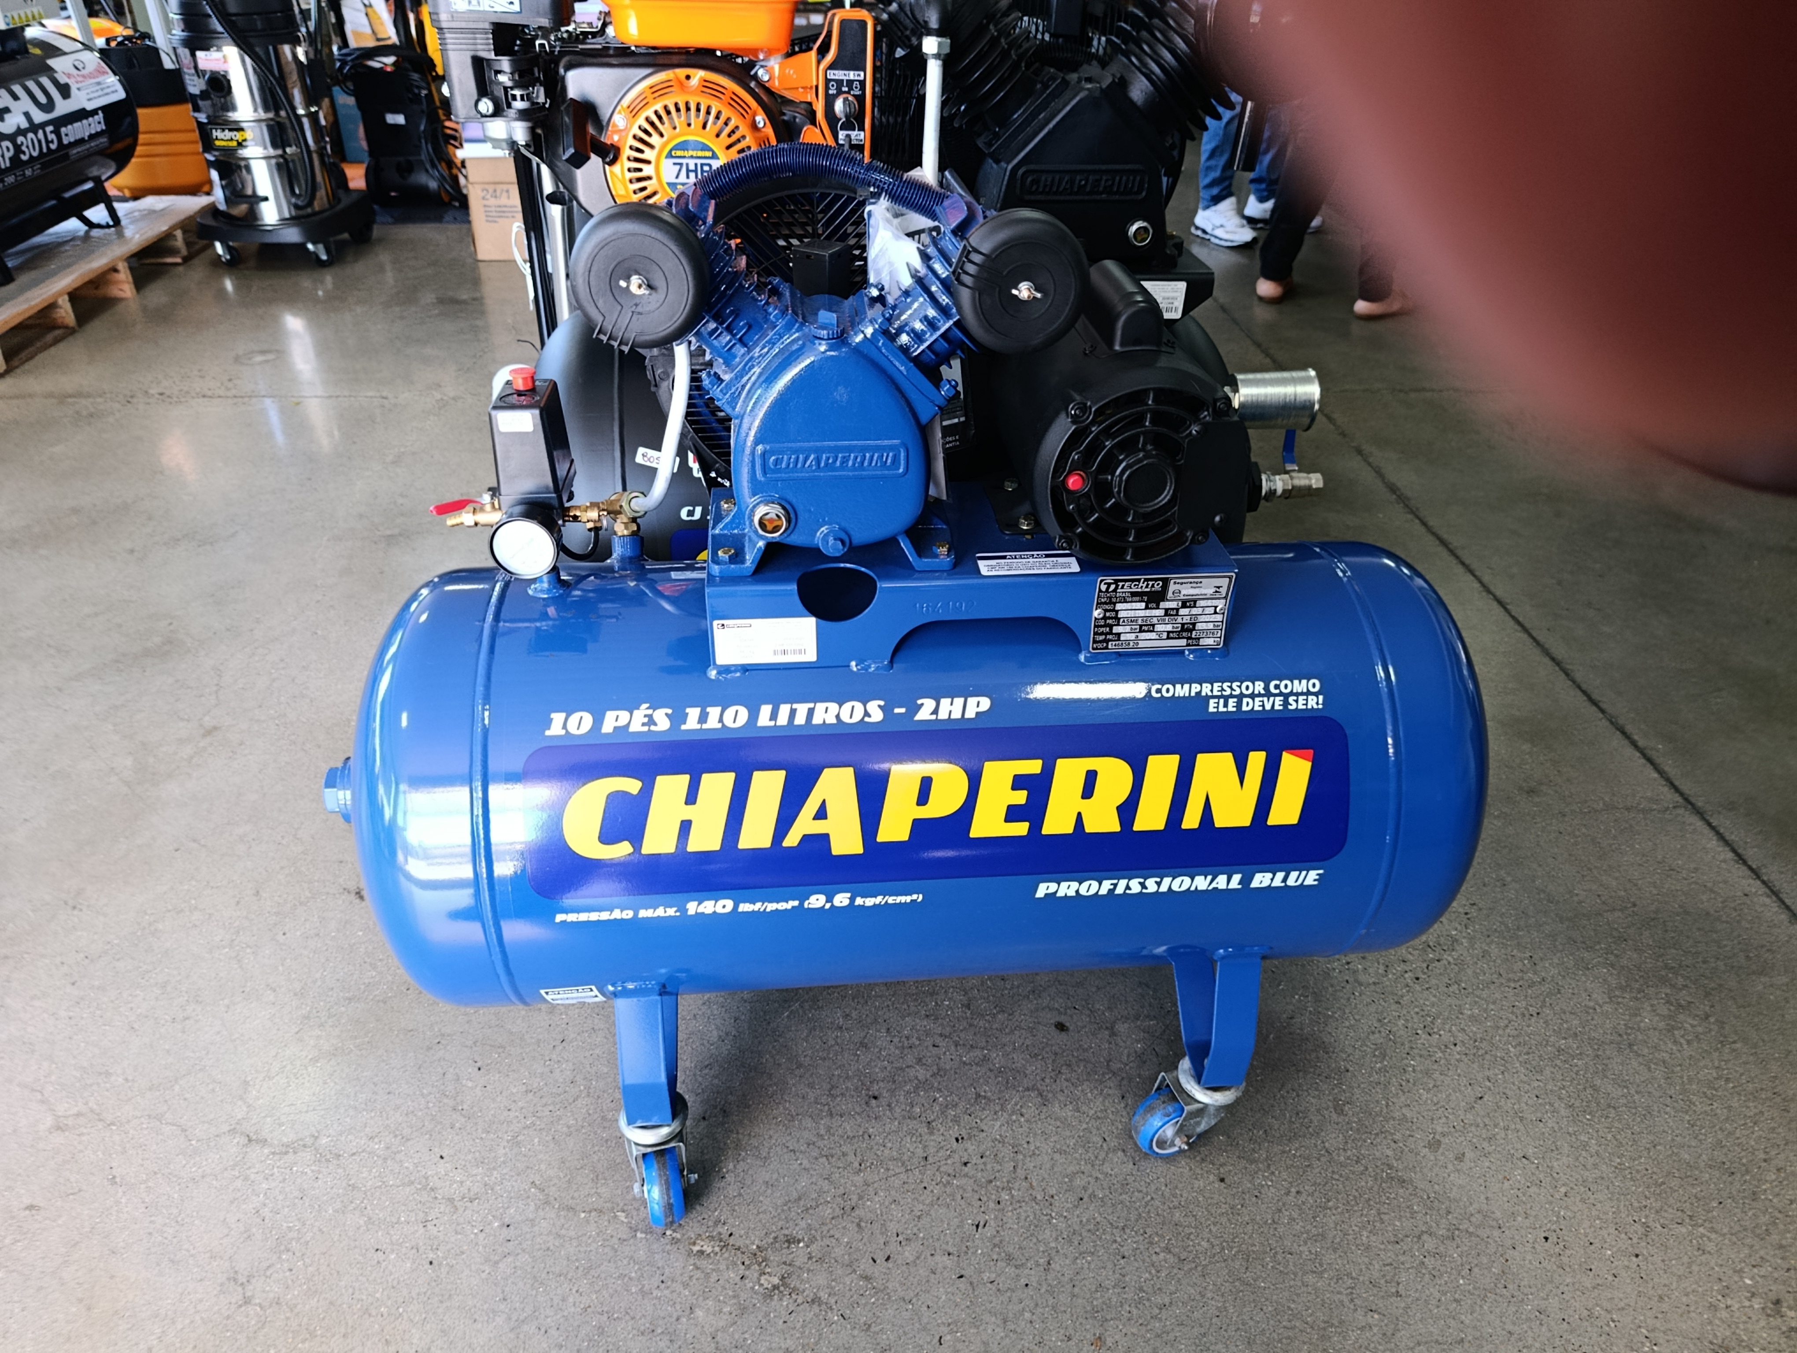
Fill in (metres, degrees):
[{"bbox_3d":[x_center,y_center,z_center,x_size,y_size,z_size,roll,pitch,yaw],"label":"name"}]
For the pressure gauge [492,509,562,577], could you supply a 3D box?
[{"bbox_3d":[-0.289,-0.100,0.929,0.053,0.053,0.032,-2,31,-4],"label":"pressure gauge"}]

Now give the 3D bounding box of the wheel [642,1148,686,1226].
[{"bbox_3d":[-0.220,0.480,1.127,0.030,0.073,0.073,-6,31,-11],"label":"wheel"}]

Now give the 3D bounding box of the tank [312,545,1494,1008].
[{"bbox_3d":[0.012,0.083,1.124,0.976,0.398,0.398,-2,31,-4],"label":"tank"}]

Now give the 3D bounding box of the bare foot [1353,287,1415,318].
[{"bbox_3d":[1.686,-1.310,4.143,0.240,0.085,0.090,-13,33,-21],"label":"bare foot"}]

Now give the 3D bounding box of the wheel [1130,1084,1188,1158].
[{"bbox_3d":[0.269,0.443,1.192,0.073,0.073,0.030,-18,35,-28],"label":"wheel"}]

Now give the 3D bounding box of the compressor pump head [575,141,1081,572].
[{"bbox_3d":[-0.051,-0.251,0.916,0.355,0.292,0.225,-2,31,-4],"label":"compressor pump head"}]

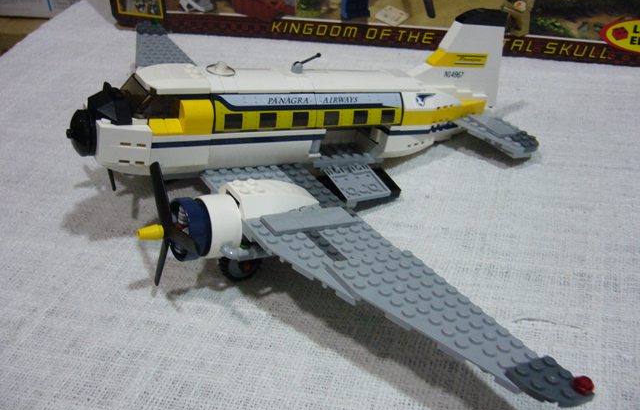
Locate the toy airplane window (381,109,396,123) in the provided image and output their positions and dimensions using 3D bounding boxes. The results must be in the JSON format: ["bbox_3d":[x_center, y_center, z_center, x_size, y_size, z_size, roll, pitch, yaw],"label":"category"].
[{"bbox_3d":[0.042,-0.055,0.401,0.011,0.008,0.003,-7,20,-33],"label":"toy airplane window"}]

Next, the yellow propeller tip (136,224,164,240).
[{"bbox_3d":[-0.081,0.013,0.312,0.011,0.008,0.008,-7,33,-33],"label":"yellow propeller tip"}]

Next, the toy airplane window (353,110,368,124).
[{"bbox_3d":[0.024,-0.053,0.390,0.011,0.008,0.003,-7,20,-33],"label":"toy airplane window"}]

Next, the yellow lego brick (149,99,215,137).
[{"bbox_3d":[-0.072,-0.046,0.333,0.032,0.017,0.016,-7,28,-33],"label":"yellow lego brick"}]

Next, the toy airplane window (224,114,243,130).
[{"bbox_3d":[-0.046,-0.045,0.344,0.011,0.008,0.003,-7,20,-33],"label":"toy airplane window"}]

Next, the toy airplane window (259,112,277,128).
[{"bbox_3d":[-0.029,-0.047,0.355,0.011,0.008,0.003,-7,20,-33],"label":"toy airplane window"}]

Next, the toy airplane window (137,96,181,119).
[{"bbox_3d":[-0.081,-0.049,0.323,0.022,0.013,0.006,-7,23,-33],"label":"toy airplane window"}]

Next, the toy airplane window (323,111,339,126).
[{"bbox_3d":[0.007,-0.051,0.378,0.011,0.008,0.003,-7,20,-33],"label":"toy airplane window"}]

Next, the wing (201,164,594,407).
[{"bbox_3d":[0.017,0.029,0.297,0.072,0.014,0.210,-7,31,-33],"label":"wing"}]

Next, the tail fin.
[{"bbox_3d":[0.097,-0.102,0.455,0.091,0.070,0.009,-7,21,-33],"label":"tail fin"}]

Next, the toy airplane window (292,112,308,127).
[{"bbox_3d":[-0.011,-0.049,0.367,0.011,0.008,0.003,-7,20,-33],"label":"toy airplane window"}]

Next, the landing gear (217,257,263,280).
[{"bbox_3d":[-0.043,0.031,0.353,0.019,0.019,0.010,-17,34,-27],"label":"landing gear"}]

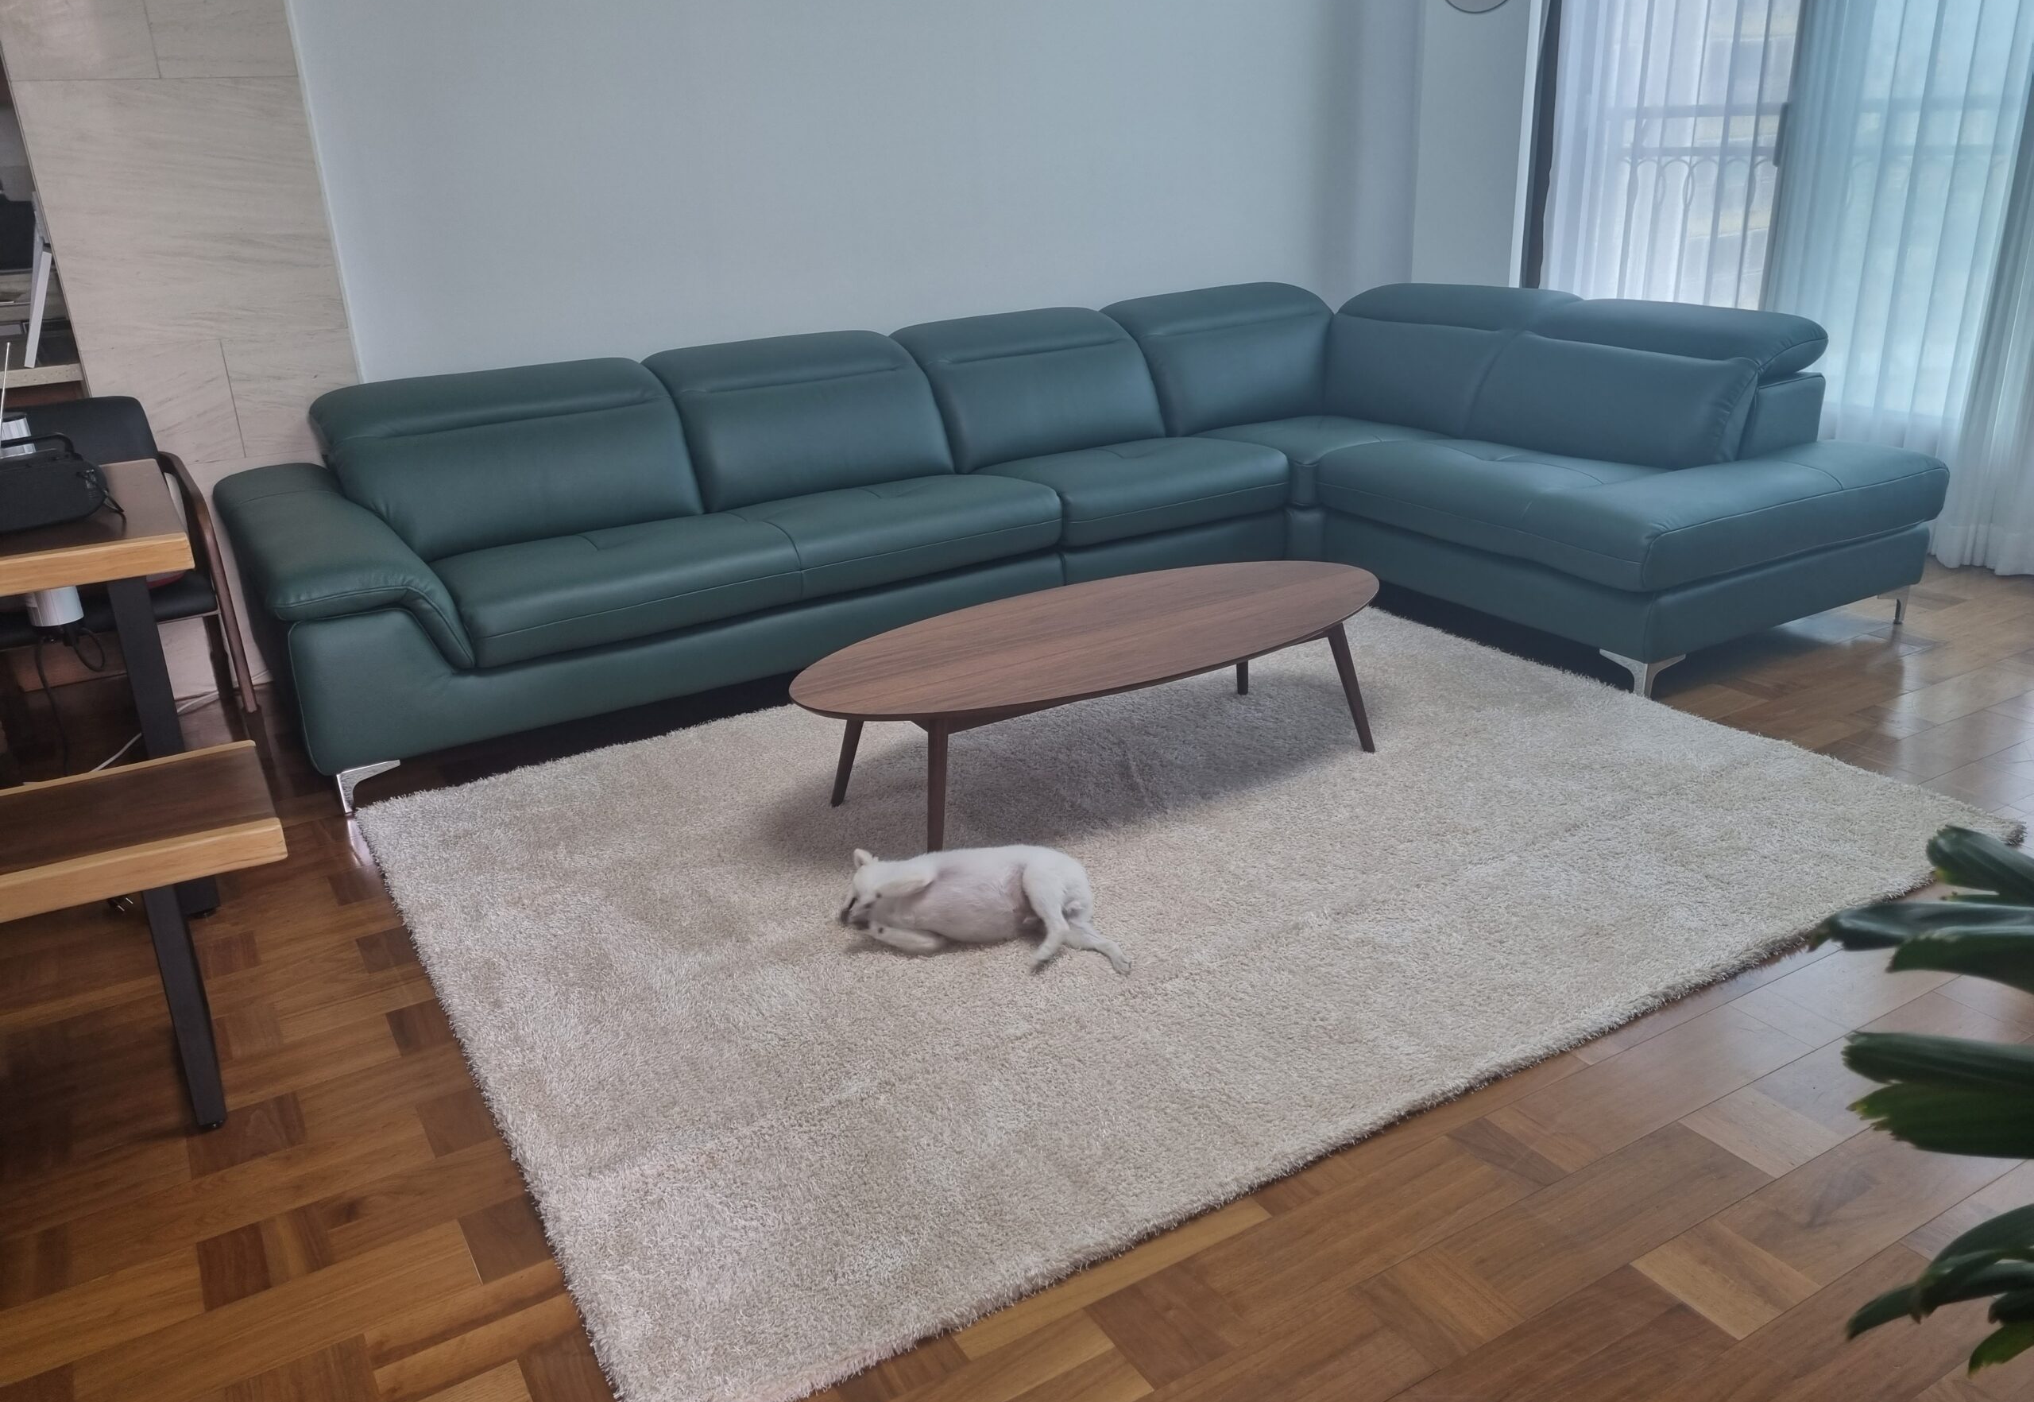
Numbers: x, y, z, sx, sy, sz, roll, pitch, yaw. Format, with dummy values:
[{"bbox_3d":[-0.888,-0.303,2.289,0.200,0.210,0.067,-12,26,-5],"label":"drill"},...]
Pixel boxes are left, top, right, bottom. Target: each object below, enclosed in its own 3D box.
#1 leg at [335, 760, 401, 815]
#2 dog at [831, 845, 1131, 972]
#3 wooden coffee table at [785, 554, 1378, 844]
[{"bbox_3d":[-1.431,0.171,3.373,0.133,0.098,0.133,-14,24,-28],"label":"leg"},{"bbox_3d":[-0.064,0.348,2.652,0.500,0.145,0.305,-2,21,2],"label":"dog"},{"bbox_3d":[0.194,0.016,3.223,1.410,0.355,0.620,-14,24,-29],"label":"wooden coffee table"}]

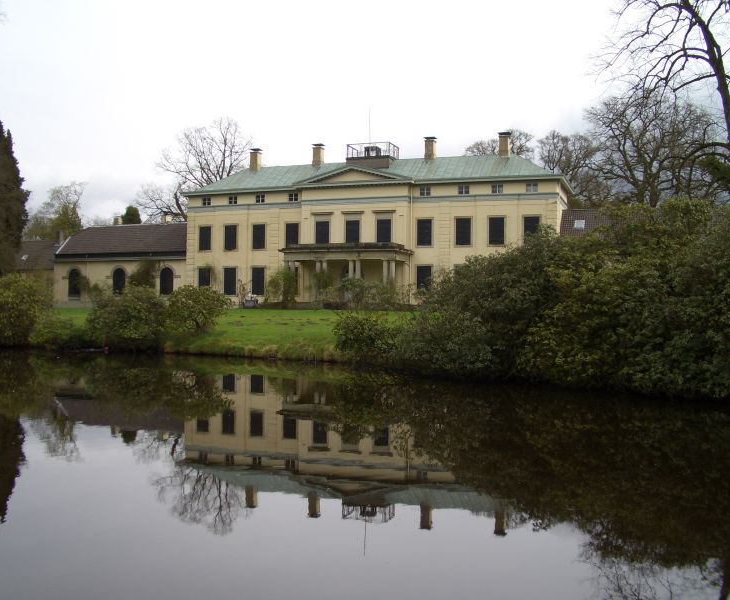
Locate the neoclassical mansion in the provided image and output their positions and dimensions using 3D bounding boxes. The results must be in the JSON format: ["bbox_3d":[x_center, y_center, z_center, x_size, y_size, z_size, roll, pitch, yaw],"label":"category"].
[{"bbox_3d":[-7.586,-7.713,81.769,55.025,17.182,12.425,0,-1,21],"label":"neoclassical mansion"}]

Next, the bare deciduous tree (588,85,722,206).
[{"bbox_3d":[31.603,-10.933,88.000,15.500,24.500,15.000,0,-1,21],"label":"bare deciduous tree"}]

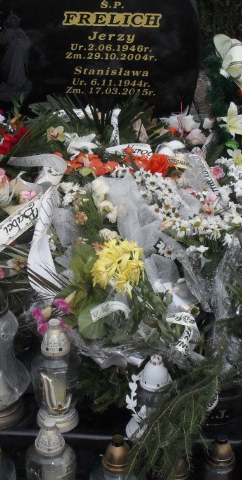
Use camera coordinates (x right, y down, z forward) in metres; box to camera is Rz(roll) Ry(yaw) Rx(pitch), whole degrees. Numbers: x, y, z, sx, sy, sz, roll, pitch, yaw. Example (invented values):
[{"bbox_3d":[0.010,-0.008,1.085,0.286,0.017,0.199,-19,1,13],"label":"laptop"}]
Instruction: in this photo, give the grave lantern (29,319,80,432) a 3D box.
[{"bbox_3d":[-0.153,0.316,1.520,0.114,0.275,0.114,0,21,0],"label":"grave lantern"}]

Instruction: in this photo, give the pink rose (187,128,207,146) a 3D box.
[{"bbox_3d":[0.286,-0.383,2.420,0.073,0.065,0.065,5,25,6],"label":"pink rose"}]

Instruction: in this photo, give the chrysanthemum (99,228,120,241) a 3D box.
[{"bbox_3d":[-0.032,-0.012,1.770,0.054,0.040,0.050,0,21,0],"label":"chrysanthemum"}]

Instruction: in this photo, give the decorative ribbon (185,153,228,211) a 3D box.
[{"bbox_3d":[0.280,-0.192,2.120,0.130,0.160,0.100,0,21,0],"label":"decorative ribbon"}]

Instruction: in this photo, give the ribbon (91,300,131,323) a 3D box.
[{"bbox_3d":[-0.026,0.180,1.630,0.107,0.050,0.050,1,25,-1],"label":"ribbon"}]

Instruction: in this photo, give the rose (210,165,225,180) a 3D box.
[{"bbox_3d":[0.331,-0.232,2.220,0.055,0.052,0.045,-2,21,-6],"label":"rose"}]

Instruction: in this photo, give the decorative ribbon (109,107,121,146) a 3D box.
[{"bbox_3d":[-0.020,-0.412,2.350,0.045,0.145,0.040,1,24,0],"label":"decorative ribbon"}]

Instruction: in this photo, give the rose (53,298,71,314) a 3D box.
[{"bbox_3d":[-0.150,0.171,1.660,0.046,0.042,0.042,8,26,13],"label":"rose"}]

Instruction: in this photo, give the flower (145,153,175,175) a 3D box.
[{"bbox_3d":[0.134,-0.260,2.200,0.098,0.075,0.075,3,25,3],"label":"flower"}]

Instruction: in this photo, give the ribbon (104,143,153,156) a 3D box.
[{"bbox_3d":[0.027,-0.329,2.350,0.165,0.040,0.060,0,21,0],"label":"ribbon"}]

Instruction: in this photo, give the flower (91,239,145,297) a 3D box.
[{"bbox_3d":[-0.006,0.070,1.640,0.135,0.125,0.120,0,21,0],"label":"flower"}]

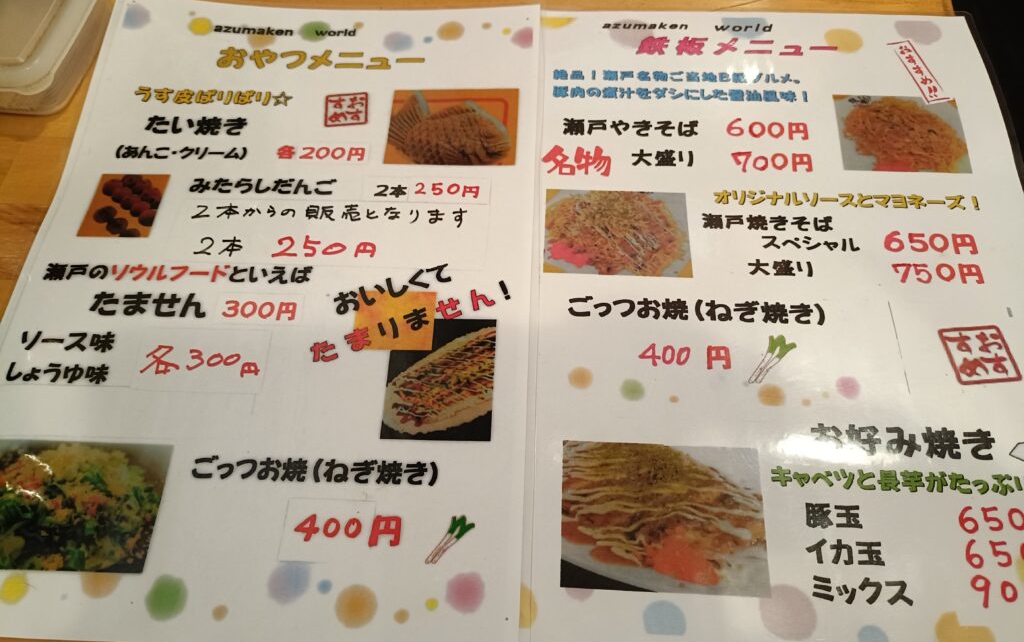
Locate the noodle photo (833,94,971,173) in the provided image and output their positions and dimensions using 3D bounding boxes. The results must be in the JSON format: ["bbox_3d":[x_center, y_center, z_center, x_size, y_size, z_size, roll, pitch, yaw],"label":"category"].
[{"bbox_3d":[0.176,-0.085,0.335,0.057,0.002,0.043,3,64,2],"label":"noodle photo"}]

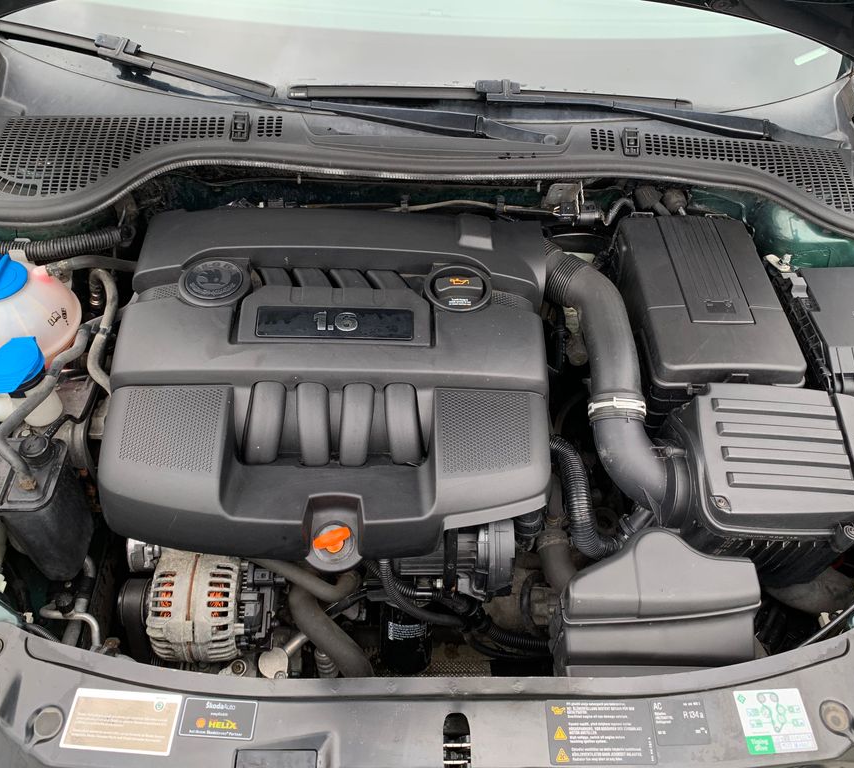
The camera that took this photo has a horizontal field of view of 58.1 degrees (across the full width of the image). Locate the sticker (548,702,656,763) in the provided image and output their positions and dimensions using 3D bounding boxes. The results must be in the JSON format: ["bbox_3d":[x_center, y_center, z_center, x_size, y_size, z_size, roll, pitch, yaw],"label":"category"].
[{"bbox_3d":[0.185,0.371,0.818,0.112,0.002,0.063,1,58,-3],"label":"sticker"}]

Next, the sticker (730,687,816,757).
[{"bbox_3d":[0.338,0.327,0.745,0.066,0.001,0.057,-3,56,-2],"label":"sticker"}]

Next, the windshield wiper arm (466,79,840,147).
[{"bbox_3d":[0.354,-0.408,1.165,0.577,0.045,0.050,9,55,-2],"label":"windshield wiper arm"}]

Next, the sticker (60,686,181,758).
[{"bbox_3d":[-0.294,0.327,0.743,0.105,0.001,0.054,3,56,2],"label":"sticker"}]

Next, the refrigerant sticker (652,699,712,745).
[{"bbox_3d":[0.246,0.327,0.743,0.052,0.001,0.043,-1,56,-1],"label":"refrigerant sticker"}]

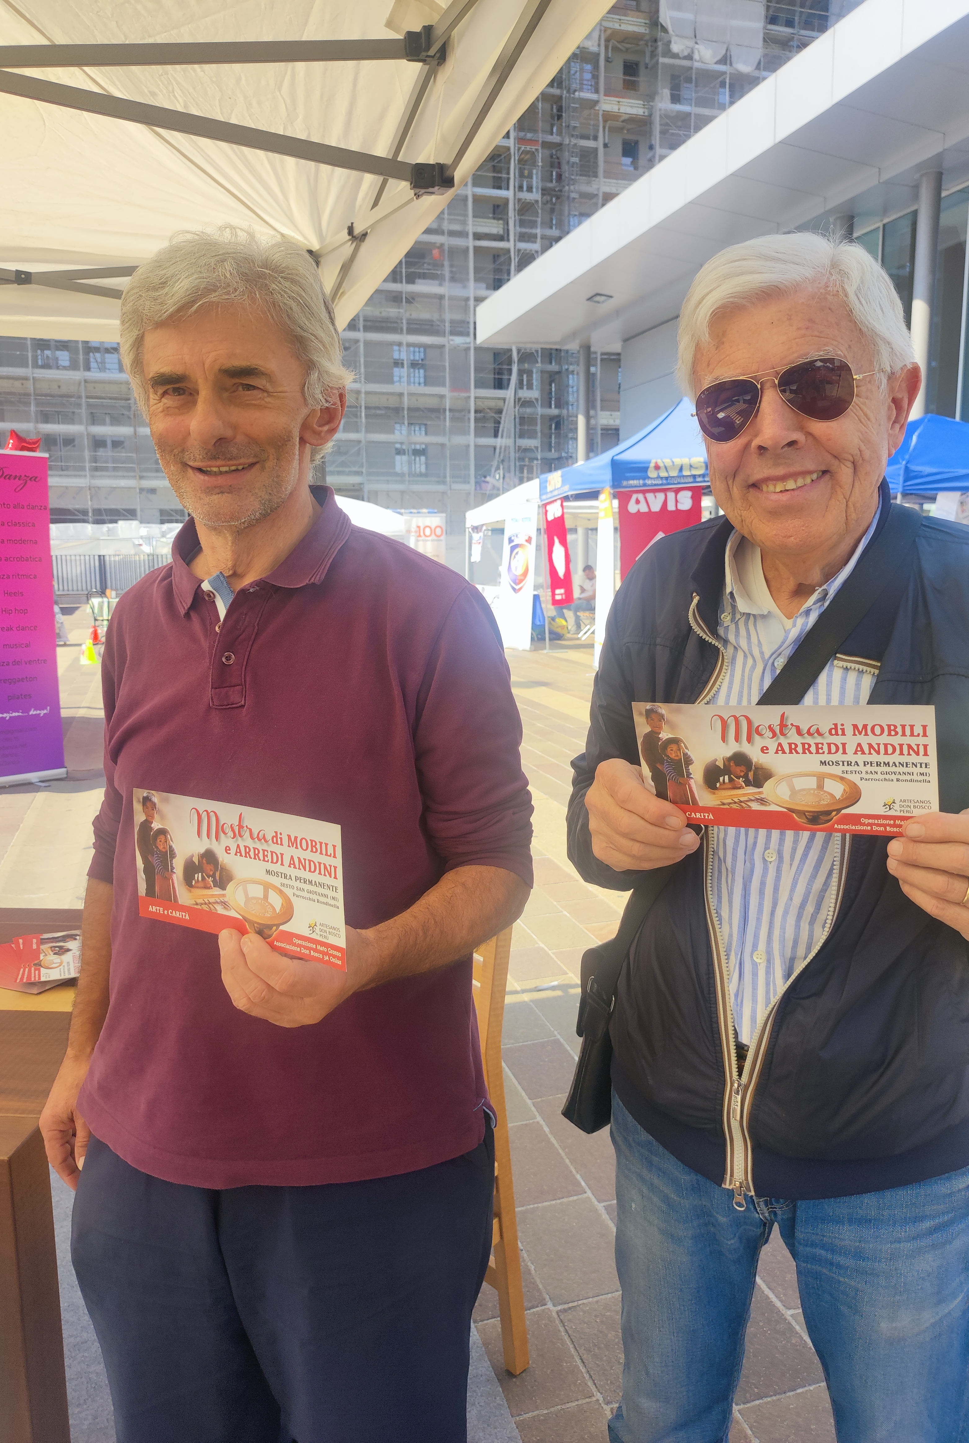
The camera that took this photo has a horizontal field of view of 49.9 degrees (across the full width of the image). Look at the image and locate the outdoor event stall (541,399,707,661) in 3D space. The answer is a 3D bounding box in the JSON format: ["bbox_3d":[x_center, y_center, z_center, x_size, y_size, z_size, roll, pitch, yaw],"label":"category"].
[{"bbox_3d":[2.600,-2.510,13.720,3.000,3.370,3.000,-2,9,-12],"label":"outdoor event stall"}]

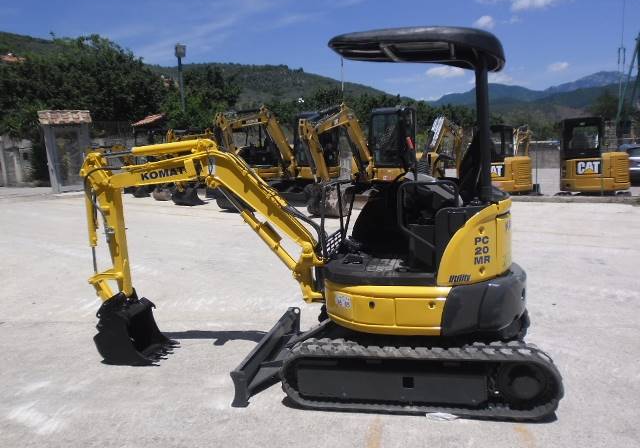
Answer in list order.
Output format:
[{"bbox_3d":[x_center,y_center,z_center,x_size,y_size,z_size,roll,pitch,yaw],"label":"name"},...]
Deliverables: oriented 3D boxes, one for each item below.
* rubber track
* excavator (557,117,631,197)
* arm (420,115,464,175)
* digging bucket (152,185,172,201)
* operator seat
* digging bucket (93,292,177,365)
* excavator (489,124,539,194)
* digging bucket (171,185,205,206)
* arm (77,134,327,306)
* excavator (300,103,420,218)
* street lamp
[{"bbox_3d":[0.641,1.024,3.359,1.768,0.416,0.260,-1,8,12],"label":"rubber track"},{"bbox_3d":[7.388,-1.743,14.190,1.850,2.500,3.100,0,9,14],"label":"excavator"},{"bbox_3d":[4.000,-2.563,16.300,0.450,2.000,2.100,2,9,34],"label":"arm"},{"bbox_3d":[-5.829,-1.205,18.643,0.650,0.560,0.600,-9,11,-39],"label":"digging bucket"},{"bbox_3d":[0.982,-0.334,3.693,0.460,0.720,0.480,-1,8,12],"label":"operator seat"},{"bbox_3d":[-1.541,0.844,4.227,0.580,0.530,0.450,0,9,9],"label":"digging bucket"},{"bbox_3d":[6.010,-1.875,16.000,1.850,2.600,3.900,0,8,25],"label":"excavator"},{"bbox_3d":[-4.273,-0.970,16.428,0.800,0.660,0.700,-9,11,-39],"label":"digging bucket"},{"bbox_3d":[-1.021,0.001,4.284,2.100,1.430,0.310,-1,8,12],"label":"arm"},{"bbox_3d":[1.041,-1.590,12.753,1.850,2.660,4.100,6,12,42],"label":"excavator"},{"bbox_3d":[-6.880,-5.477,25.279,0.500,7.100,0.450,1,9,15],"label":"street lamp"}]

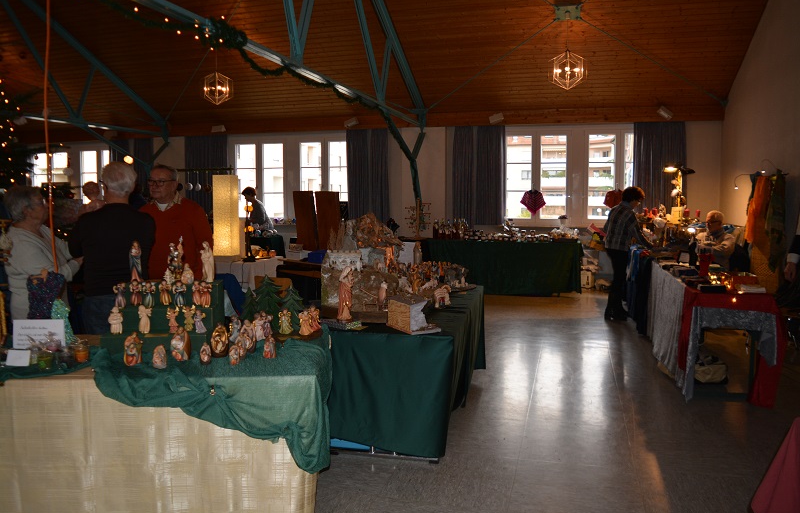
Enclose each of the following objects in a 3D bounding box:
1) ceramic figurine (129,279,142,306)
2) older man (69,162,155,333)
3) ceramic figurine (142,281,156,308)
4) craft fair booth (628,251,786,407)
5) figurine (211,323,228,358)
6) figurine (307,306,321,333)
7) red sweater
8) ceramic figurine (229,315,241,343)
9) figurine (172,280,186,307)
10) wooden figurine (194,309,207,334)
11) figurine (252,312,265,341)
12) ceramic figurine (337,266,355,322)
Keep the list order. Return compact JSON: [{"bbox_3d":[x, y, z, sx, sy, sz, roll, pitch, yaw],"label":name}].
[{"bbox_3d":[-1.307,0.178,2.959,0.053,0.123,0.043,-1,6,-6],"label":"ceramic figurine"},{"bbox_3d":[-1.678,0.289,3.578,0.500,1.683,0.340,-2,6,-17],"label":"older man"},{"bbox_3d":[-1.221,0.182,2.918,0.053,0.123,0.043,-1,6,-9],"label":"ceramic figurine"},{"bbox_3d":[2.631,0.468,5.490,0.720,0.830,2.800,1,7,15],"label":"craft fair booth"},{"bbox_3d":[-0.837,0.388,2.780,0.079,0.160,0.070,-1,5,-9],"label":"figurine"},{"bbox_3d":[-0.459,0.334,3.180,0.069,0.133,0.065,-1,5,-6],"label":"figurine"},{"bbox_3d":[-1.536,-0.066,3.980,0.530,0.660,0.300,0,6,5],"label":"red sweater"},{"bbox_3d":[-0.859,0.372,3.106,0.053,0.124,0.045,0,6,6],"label":"ceramic figurine"},{"bbox_3d":[-1.110,0.189,3.020,0.066,0.135,0.055,0,7,0],"label":"figurine"},{"bbox_3d":[-0.943,0.305,2.842,0.053,0.107,0.042,0,6,0],"label":"wooden figurine"},{"bbox_3d":[-0.712,0.354,3.030,0.061,0.136,0.060,-1,5,-6],"label":"figurine"},{"bbox_3d":[-0.314,0.219,3.450,0.095,0.316,0.092,5,7,41],"label":"ceramic figurine"}]

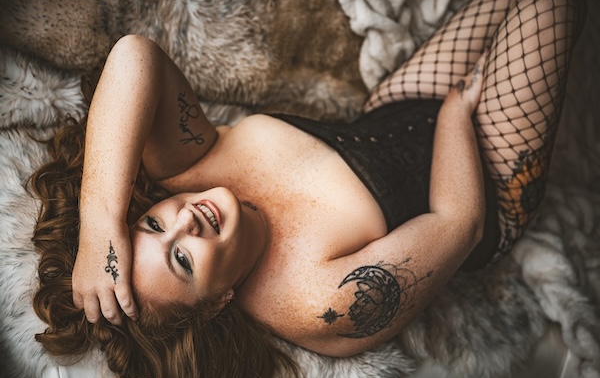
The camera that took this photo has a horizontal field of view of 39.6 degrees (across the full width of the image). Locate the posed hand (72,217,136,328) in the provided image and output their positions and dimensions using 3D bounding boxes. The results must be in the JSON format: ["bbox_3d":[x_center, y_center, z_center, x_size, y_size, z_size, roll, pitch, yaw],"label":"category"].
[{"bbox_3d":[-0.272,0.115,1.165,0.085,0.070,0.150,-7,102,-6],"label":"posed hand"}]

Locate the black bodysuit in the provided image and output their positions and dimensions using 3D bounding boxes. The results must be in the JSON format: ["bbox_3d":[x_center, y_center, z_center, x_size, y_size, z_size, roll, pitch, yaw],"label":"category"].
[{"bbox_3d":[0.189,-0.008,1.520,0.550,0.260,0.360,-6,53,-44],"label":"black bodysuit"}]

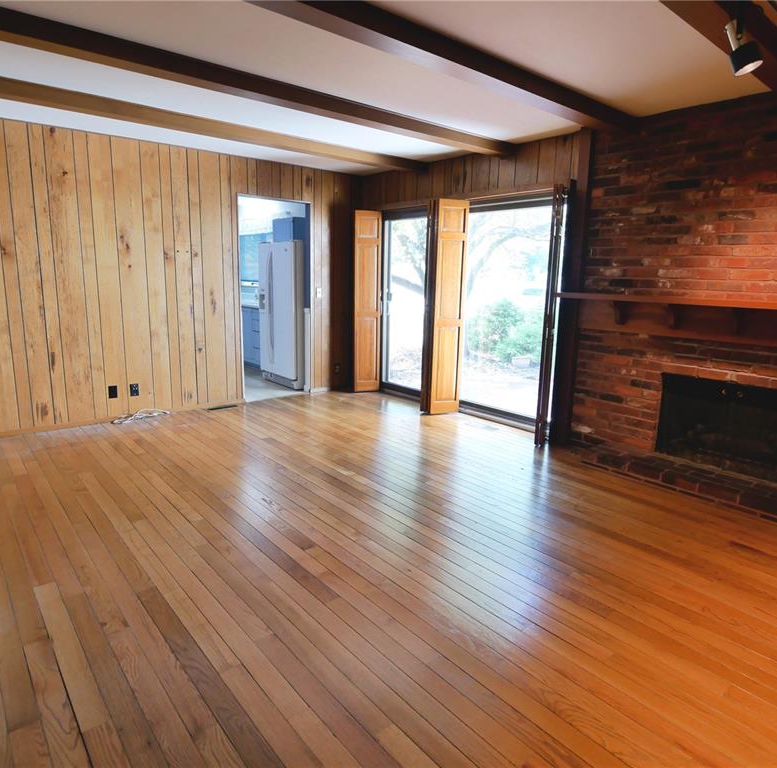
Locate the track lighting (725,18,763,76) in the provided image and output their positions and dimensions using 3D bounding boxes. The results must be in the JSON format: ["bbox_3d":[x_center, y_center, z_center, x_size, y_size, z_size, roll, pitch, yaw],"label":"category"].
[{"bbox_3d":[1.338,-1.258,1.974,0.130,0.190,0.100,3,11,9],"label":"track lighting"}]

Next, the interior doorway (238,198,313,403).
[{"bbox_3d":[-1.193,-0.881,5.677,0.820,2.070,0.130,-8,14,-40],"label":"interior doorway"}]

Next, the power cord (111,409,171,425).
[{"bbox_3d":[-2.256,0.288,4.877,0.530,0.050,0.160,-8,14,-40],"label":"power cord"}]

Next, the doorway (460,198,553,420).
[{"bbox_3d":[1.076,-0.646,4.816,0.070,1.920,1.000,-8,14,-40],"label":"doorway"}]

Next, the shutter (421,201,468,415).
[{"bbox_3d":[0.545,-0.722,5.142,0.320,2.010,0.130,-5,13,-29],"label":"shutter"}]

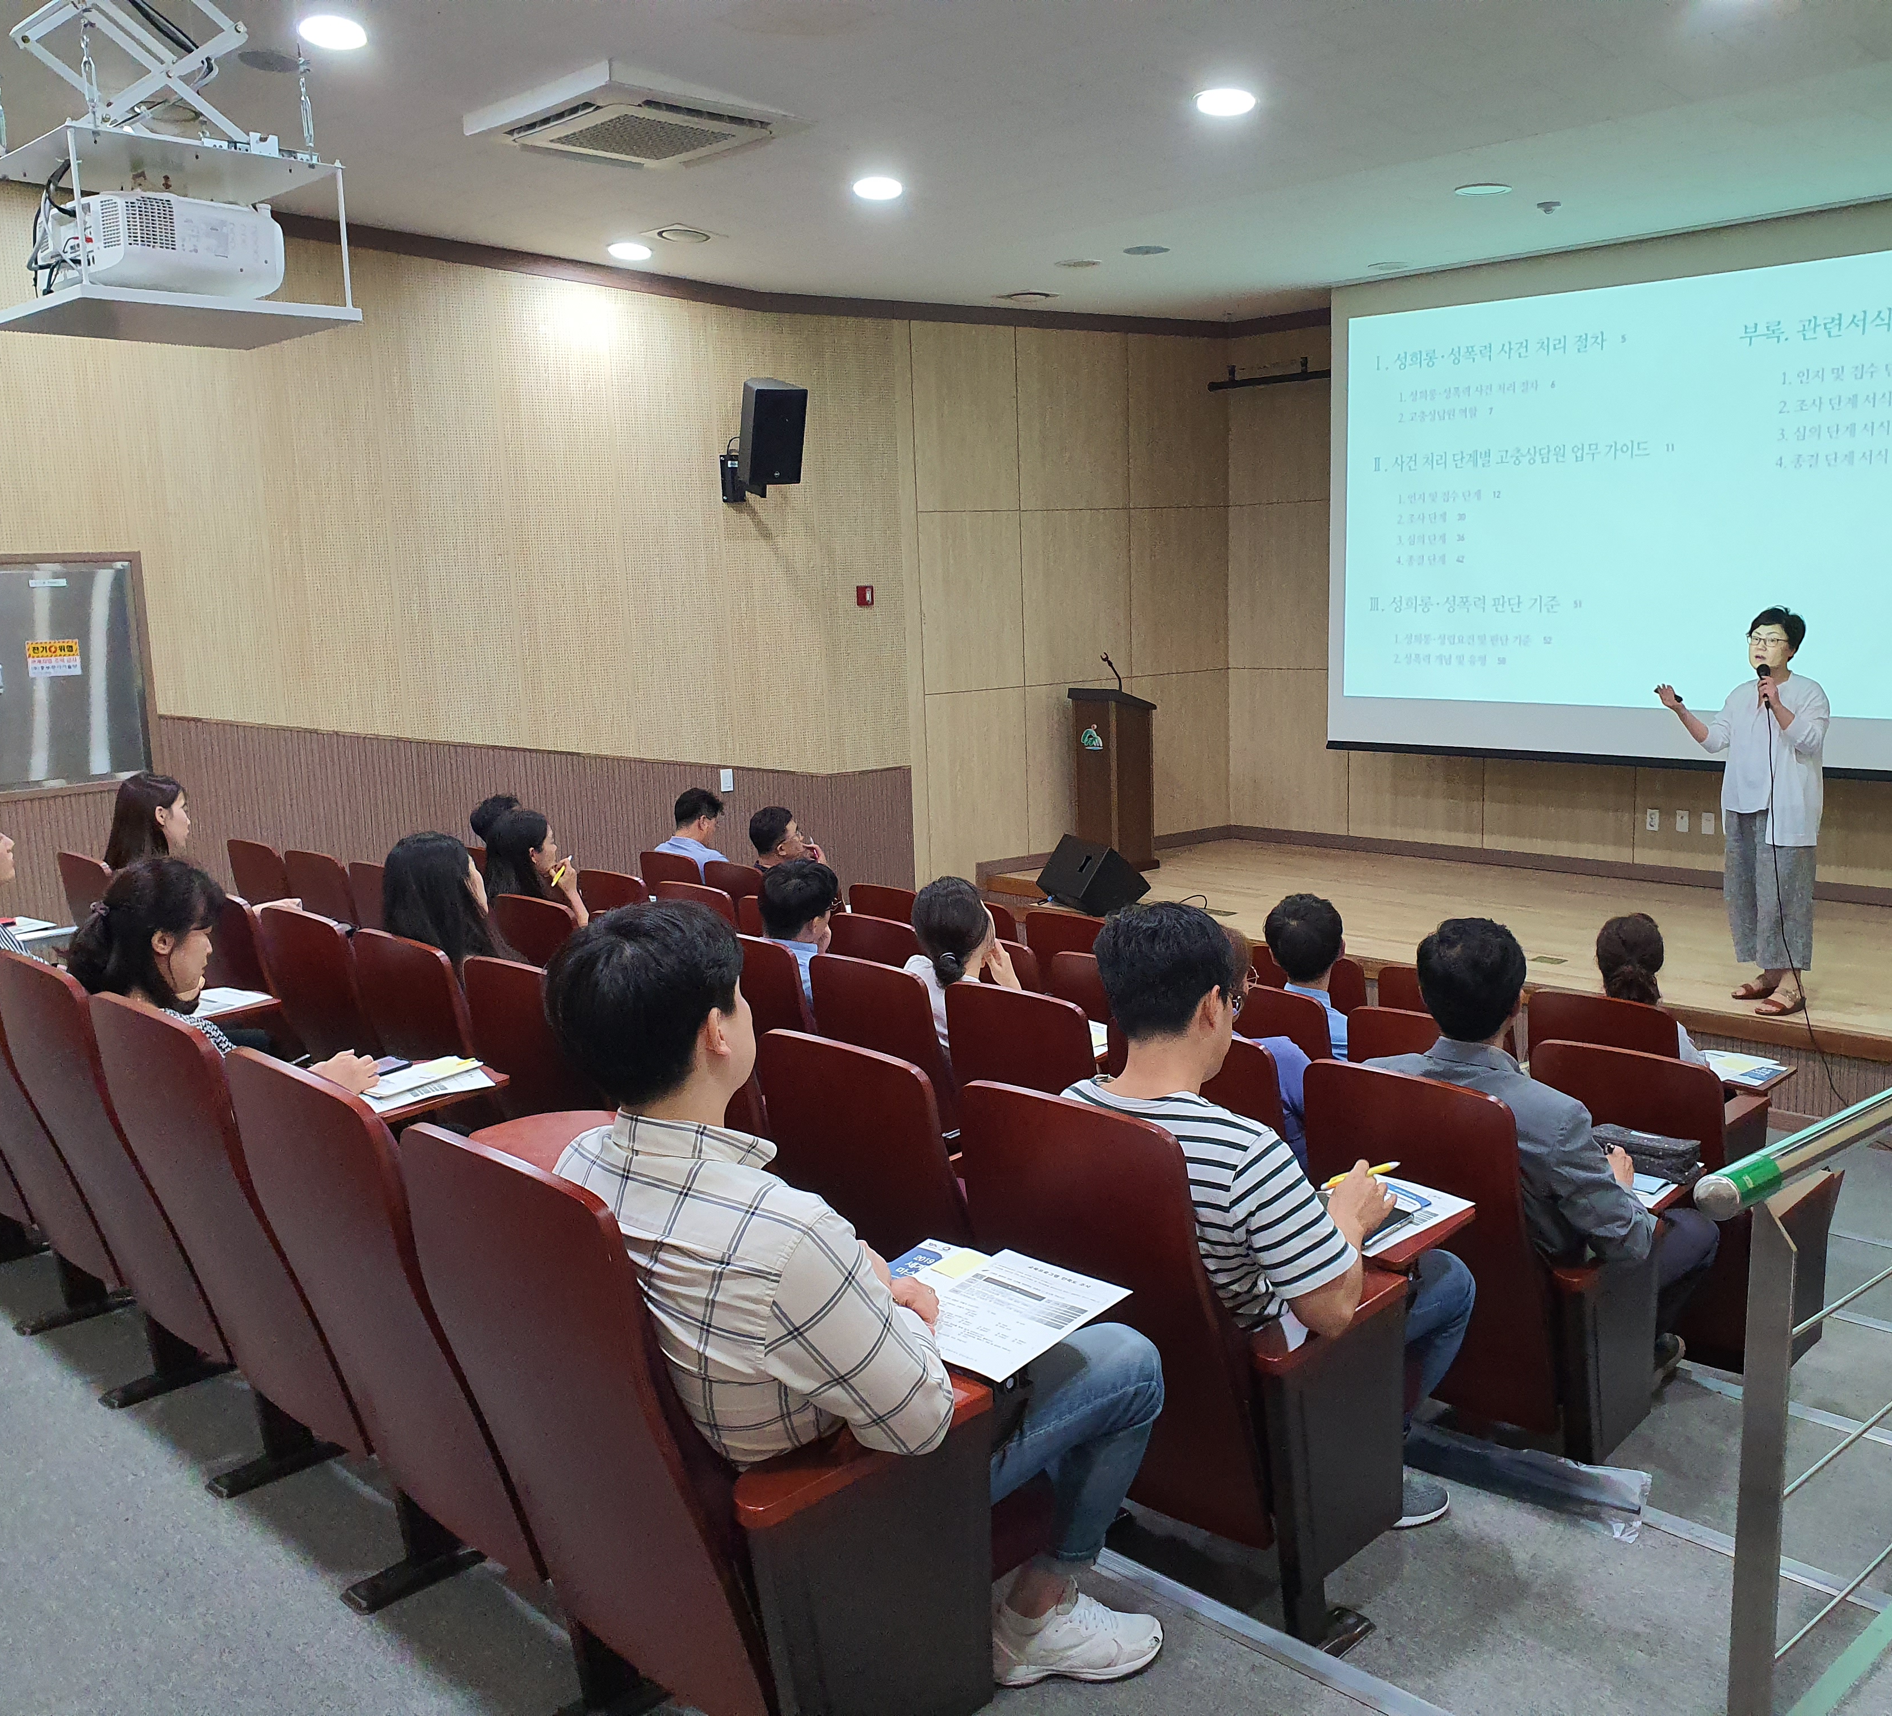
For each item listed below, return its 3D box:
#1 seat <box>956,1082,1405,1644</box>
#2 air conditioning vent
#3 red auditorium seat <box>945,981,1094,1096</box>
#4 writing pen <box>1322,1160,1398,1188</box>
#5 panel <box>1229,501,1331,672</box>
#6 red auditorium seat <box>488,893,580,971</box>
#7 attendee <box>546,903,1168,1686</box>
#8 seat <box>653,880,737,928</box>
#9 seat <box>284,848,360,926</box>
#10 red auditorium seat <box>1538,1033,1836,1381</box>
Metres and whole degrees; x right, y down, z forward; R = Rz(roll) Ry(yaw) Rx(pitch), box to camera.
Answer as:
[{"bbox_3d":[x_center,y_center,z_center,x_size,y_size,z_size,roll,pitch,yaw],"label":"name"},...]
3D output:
[{"bbox_3d":[0.392,0.794,2.851,0.530,0.965,0.580,8,14,44],"label":"seat"},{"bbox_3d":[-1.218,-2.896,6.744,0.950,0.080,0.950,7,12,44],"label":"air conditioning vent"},{"bbox_3d":[0.365,0.735,4.215,0.535,0.941,0.584,7,13,44],"label":"red auditorium seat"},{"bbox_3d":[0.699,0.534,2.890,0.140,0.012,0.012,-18,10,-3],"label":"writing pen"},{"bbox_3d":[2.199,-1.735,11.038,0.852,1.052,0.040,7,13,44],"label":"panel"},{"bbox_3d":[-1.058,0.554,5.579,0.535,0.941,0.584,7,13,44],"label":"red auditorium seat"},{"bbox_3d":[-0.123,0.606,2.327,0.544,1.191,0.812,7,12,44],"label":"attendee"},{"bbox_3d":[-0.755,0.540,6.655,0.520,0.965,0.530,8,14,44],"label":"seat"},{"bbox_3d":[-2.159,0.414,6.656,0.520,0.965,0.530,8,14,44],"label":"seat"},{"bbox_3d":[1.755,0.862,4.210,0.535,0.941,0.584,7,13,44],"label":"red auditorium seat"}]

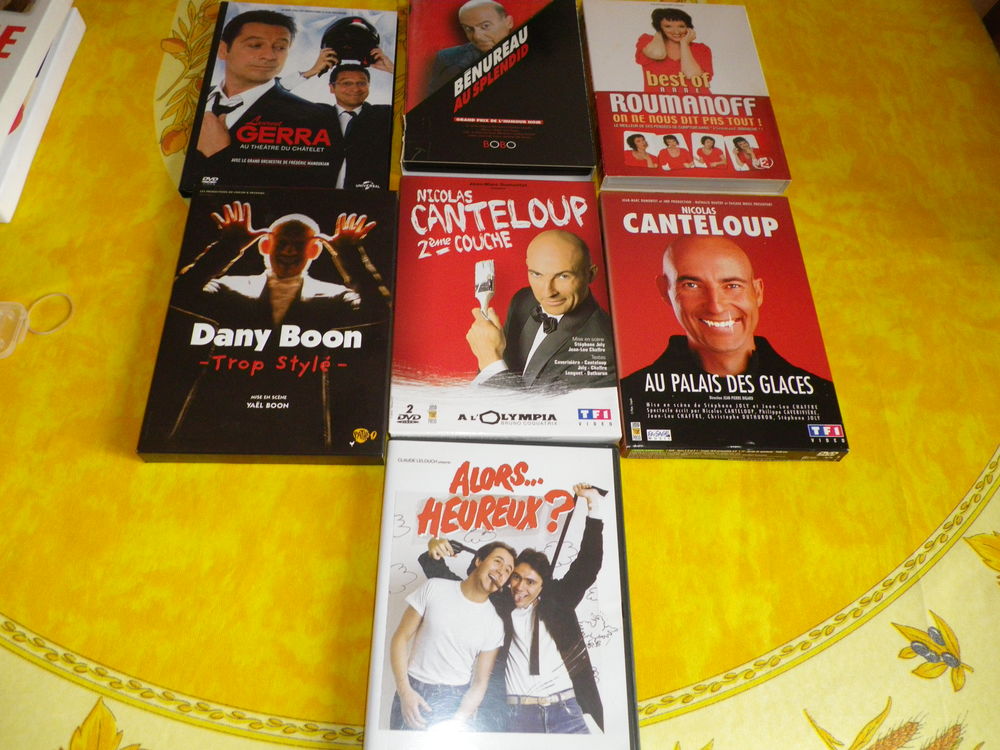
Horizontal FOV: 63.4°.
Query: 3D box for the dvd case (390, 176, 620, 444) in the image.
[{"bbox_3d":[0.001,-0.046,0.523,0.136,0.015,0.193,1,61,-4],"label":"dvd case"}]

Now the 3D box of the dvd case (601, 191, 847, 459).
[{"bbox_3d":[0.139,-0.038,0.530,0.136,0.015,0.193,1,61,-4],"label":"dvd case"}]

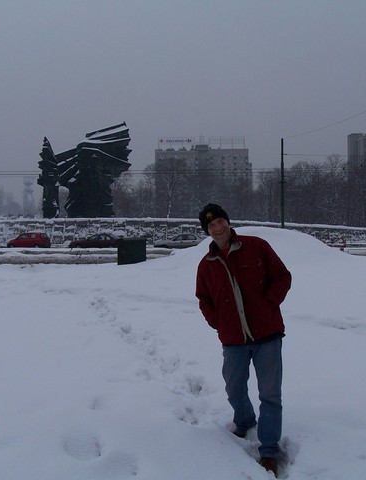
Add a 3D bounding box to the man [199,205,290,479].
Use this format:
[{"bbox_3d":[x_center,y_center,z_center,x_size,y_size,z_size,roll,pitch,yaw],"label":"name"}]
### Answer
[{"bbox_3d":[0.405,0.620,4.300,0.630,1.730,0.580,0,1,12],"label":"man"}]

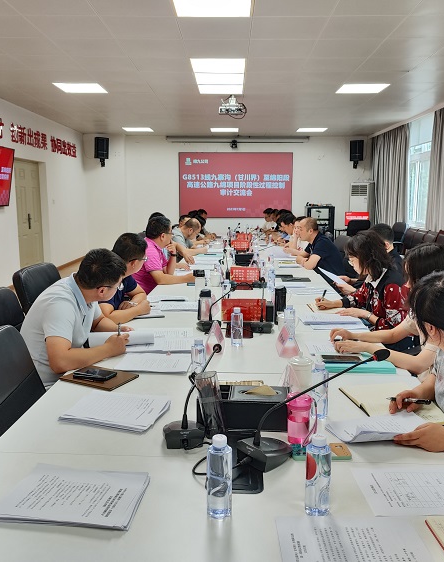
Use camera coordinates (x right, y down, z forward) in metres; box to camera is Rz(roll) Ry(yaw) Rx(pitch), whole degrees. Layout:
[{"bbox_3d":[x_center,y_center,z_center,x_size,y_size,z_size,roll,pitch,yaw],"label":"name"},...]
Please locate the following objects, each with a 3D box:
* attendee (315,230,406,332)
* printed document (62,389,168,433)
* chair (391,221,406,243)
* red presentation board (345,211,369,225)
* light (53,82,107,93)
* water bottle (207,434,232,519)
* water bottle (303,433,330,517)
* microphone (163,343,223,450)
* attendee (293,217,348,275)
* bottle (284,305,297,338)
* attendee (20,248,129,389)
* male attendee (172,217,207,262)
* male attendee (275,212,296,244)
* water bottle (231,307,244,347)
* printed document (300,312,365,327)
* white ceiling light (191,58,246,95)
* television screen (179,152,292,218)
[{"bbox_3d":[0.882,0.329,3.095,0.580,1.245,0.560,0,9,-1],"label":"attendee"},{"bbox_3d":[-0.346,0.418,1.673,0.310,0.016,0.235,4,10,19],"label":"printed document"},{"bbox_3d":[2.660,-0.468,8.639,0.620,1.000,0.600,-2,10,-12],"label":"chair"},{"bbox_3d":[2.955,-1.341,11.335,0.530,0.310,0.050,1,9,2],"label":"red presentation board"},{"bbox_3d":[-1.926,-2.655,7.145,0.600,0.050,0.600,0,8,1],"label":"light"},{"bbox_3d":[-0.005,0.425,1.130,0.053,0.183,0.053,1,9,2],"label":"water bottle"},{"bbox_3d":[0.212,0.419,1.138,0.057,0.177,0.057,0,8,1],"label":"water bottle"},{"bbox_3d":[-0.076,0.320,1.556,0.135,0.252,0.300,2,10,12],"label":"microphone"},{"bbox_3d":[0.980,-0.018,5.235,0.620,1.235,0.540,0,9,0],"label":"attendee"},{"bbox_3d":[0.332,0.197,2.515,0.055,0.174,0.055,0,9,0],"label":"bottle"},{"bbox_3d":[-0.665,0.457,2.371,0.610,1.208,0.580,0,9,0],"label":"attendee"},{"bbox_3d":[-0.520,-0.181,6.378,0.620,1.166,0.540,0,9,0],"label":"male attendee"},{"bbox_3d":[1.020,-0.257,6.646,0.750,1.230,0.500,0,9,3],"label":"male attendee"},{"bbox_3d":[0.074,0.224,2.498,0.057,0.177,0.057,0,8,1],"label":"water bottle"},{"bbox_3d":[0.590,0.217,2.873,0.297,0.017,0.225,0,9,-2],"label":"printed document"},{"bbox_3d":[-0.021,-2.571,6.585,0.600,0.050,1.800,0,8,1],"label":"white ceiling light"},{"bbox_3d":[0.329,-2.214,12.051,2.620,1.500,0.070,0,9,1],"label":"television screen"}]

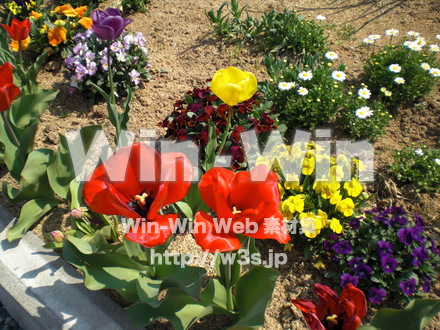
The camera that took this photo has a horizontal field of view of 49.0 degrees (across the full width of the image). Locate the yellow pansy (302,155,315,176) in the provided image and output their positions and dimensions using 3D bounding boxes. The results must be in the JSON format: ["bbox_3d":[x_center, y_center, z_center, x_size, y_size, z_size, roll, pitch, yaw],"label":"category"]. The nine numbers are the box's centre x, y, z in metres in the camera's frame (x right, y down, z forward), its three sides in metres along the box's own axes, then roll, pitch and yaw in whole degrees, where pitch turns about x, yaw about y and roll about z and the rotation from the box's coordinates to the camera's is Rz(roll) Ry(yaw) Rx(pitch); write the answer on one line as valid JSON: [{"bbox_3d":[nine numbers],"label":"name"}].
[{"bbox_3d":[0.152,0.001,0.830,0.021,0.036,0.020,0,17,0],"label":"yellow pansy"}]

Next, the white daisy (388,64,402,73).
[{"bbox_3d":[0.414,-0.228,1.140,0.031,0.011,0.031,16,46,16],"label":"white daisy"}]

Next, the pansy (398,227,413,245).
[{"bbox_3d":[0.334,0.128,0.870,0.028,0.031,0.012,-26,15,-24],"label":"pansy"}]

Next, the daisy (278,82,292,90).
[{"bbox_3d":[0.144,-0.172,1.060,0.031,0.011,0.031,6,44,7],"label":"daisy"}]

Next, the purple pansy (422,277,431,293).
[{"bbox_3d":[0.295,0.171,0.690,0.015,0.021,0.012,-21,21,-22],"label":"purple pansy"}]

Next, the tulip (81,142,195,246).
[{"bbox_3d":[-0.095,0.037,0.610,0.130,0.090,0.115,0,42,0],"label":"tulip"}]

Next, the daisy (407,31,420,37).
[{"bbox_3d":[0.481,-0.327,1.200,0.033,0.010,0.033,0,49,0],"label":"daisy"}]

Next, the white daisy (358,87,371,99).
[{"bbox_3d":[0.314,-0.158,1.050,0.030,0.010,0.030,4,70,-4],"label":"white daisy"}]

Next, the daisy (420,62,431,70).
[{"bbox_3d":[0.486,-0.232,1.140,0.025,0.010,0.025,-7,60,-7],"label":"daisy"}]

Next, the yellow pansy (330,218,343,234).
[{"bbox_3d":[0.203,0.107,0.840,0.024,0.028,0.012,38,12,35],"label":"yellow pansy"}]

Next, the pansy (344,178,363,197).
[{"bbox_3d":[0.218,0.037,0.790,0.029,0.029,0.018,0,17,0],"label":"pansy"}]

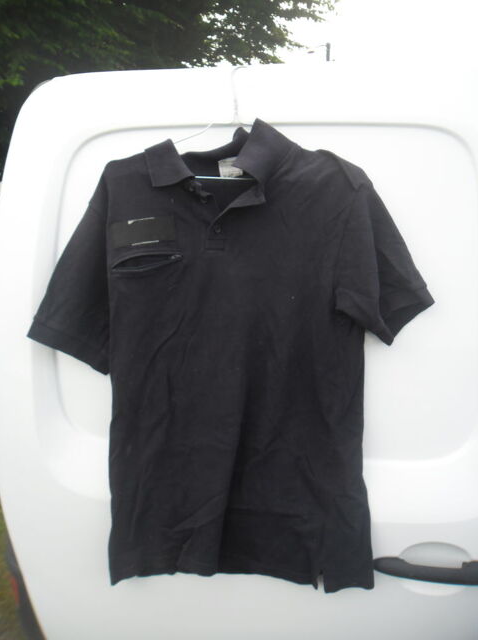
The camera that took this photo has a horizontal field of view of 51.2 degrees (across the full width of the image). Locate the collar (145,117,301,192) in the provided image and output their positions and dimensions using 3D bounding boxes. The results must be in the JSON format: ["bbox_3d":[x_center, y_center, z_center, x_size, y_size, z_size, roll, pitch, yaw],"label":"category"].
[{"bbox_3d":[-0.031,-0.279,0.840,0.245,0.120,0.100,0,3,3],"label":"collar"}]

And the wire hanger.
[{"bbox_3d":[-0.006,-0.344,0.870,0.400,0.190,0.030,0,3,3],"label":"wire hanger"}]

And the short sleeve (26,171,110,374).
[{"bbox_3d":[-0.295,-0.082,0.860,0.135,0.335,0.080,0,3,3],"label":"short sleeve"}]

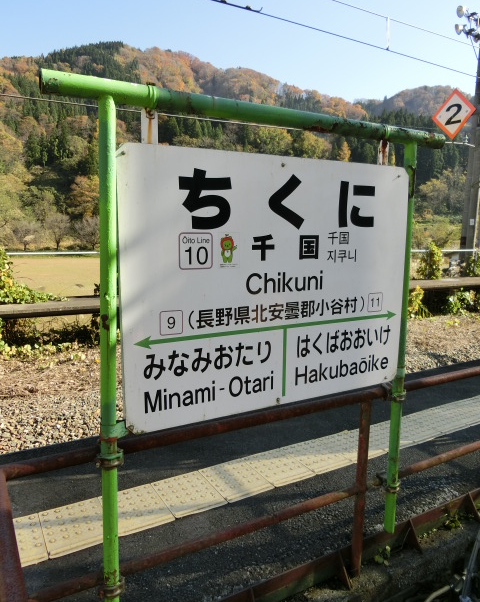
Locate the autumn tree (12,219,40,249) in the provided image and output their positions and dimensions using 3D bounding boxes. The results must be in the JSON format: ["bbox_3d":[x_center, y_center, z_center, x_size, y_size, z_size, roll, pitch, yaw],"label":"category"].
[{"bbox_3d":[-25.406,-7.854,55.000,3.230,3.580,3.070,1,5,0],"label":"autumn tree"}]

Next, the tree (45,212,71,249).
[{"bbox_3d":[-21.717,-8.359,55.000,3.000,4.440,2.850,1,5,0],"label":"tree"}]

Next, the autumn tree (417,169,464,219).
[{"bbox_3d":[37.056,-19.770,85.000,8.920,9.280,8.470,1,5,0],"label":"autumn tree"}]

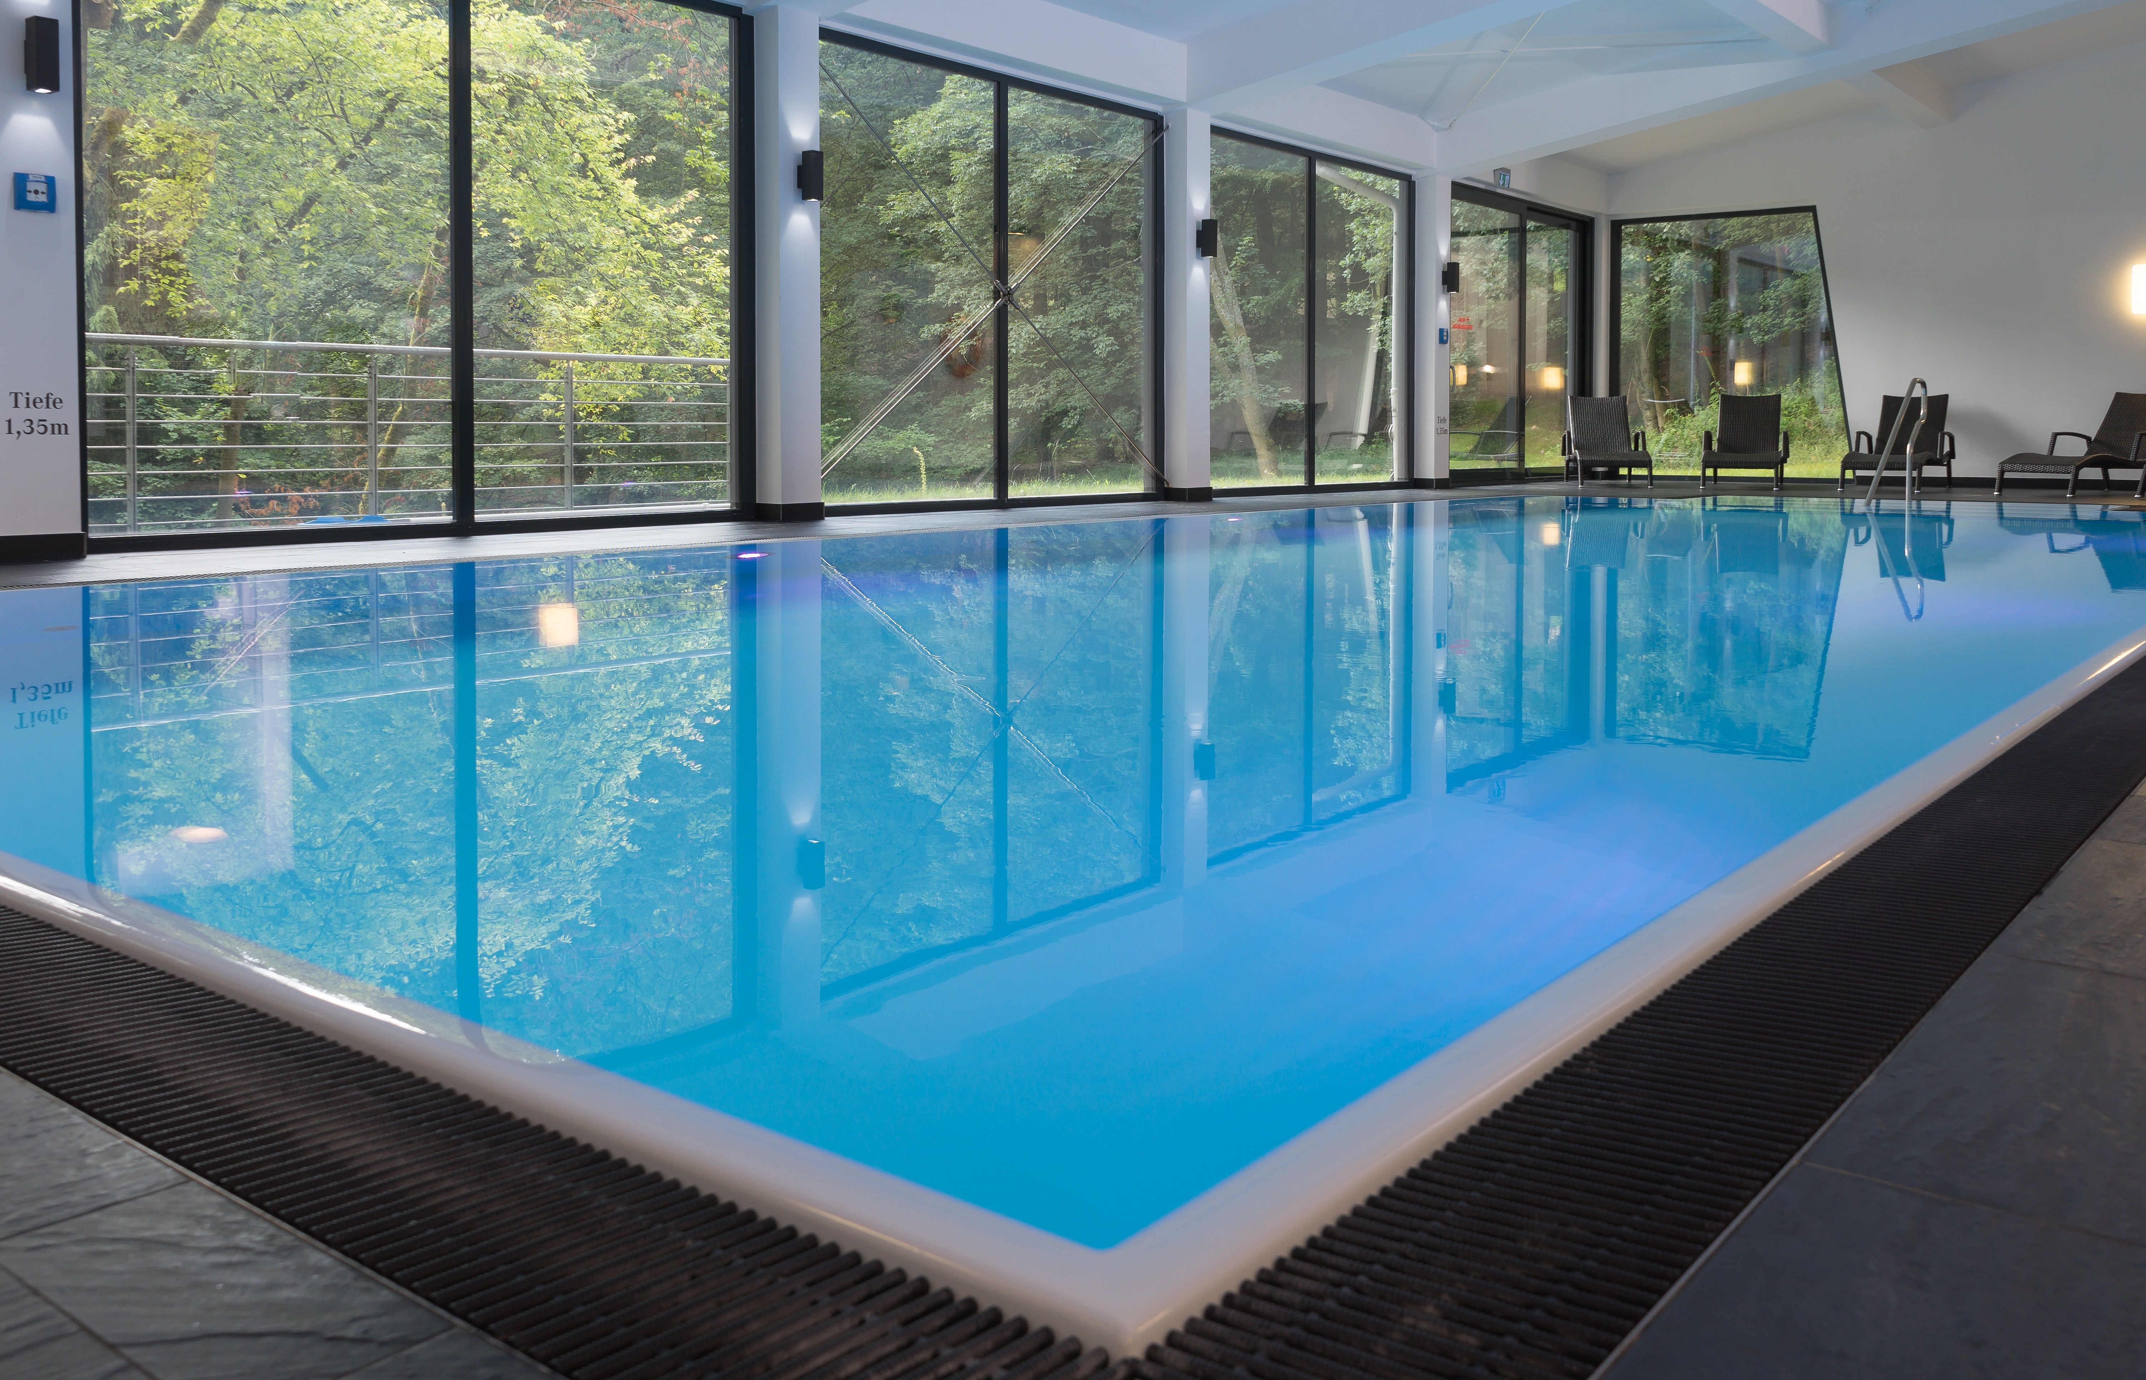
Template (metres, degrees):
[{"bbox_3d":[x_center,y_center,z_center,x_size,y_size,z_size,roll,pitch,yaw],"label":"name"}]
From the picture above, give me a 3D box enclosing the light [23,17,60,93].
[{"bbox_3d":[-3.683,-2.267,5.960,0.120,0.270,0.080,5,8,40],"label":"light"}]

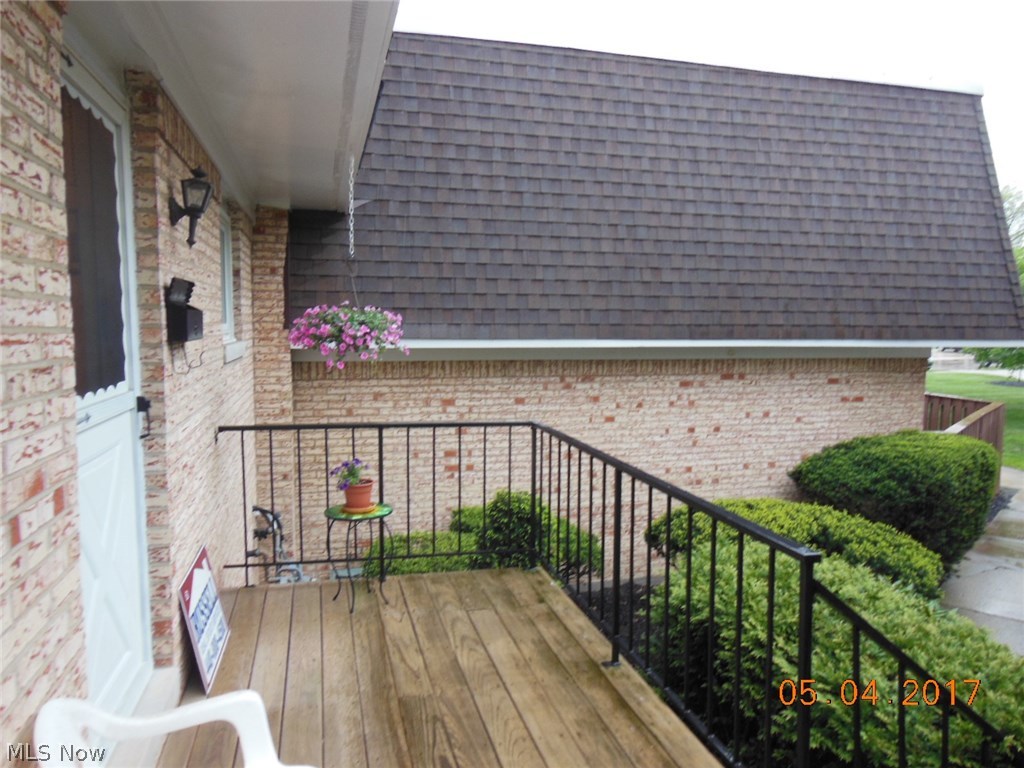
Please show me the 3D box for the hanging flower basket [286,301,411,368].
[{"bbox_3d":[-0.934,-0.271,4.223,0.660,0.390,0.640,-1,4,-15],"label":"hanging flower basket"}]

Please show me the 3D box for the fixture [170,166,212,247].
[{"bbox_3d":[-1.272,-0.707,2.957,0.155,0.315,0.125,-1,4,-15],"label":"fixture"}]

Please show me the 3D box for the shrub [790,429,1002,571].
[{"bbox_3d":[3.948,1.241,7.623,2.150,1.470,1.250,-1,4,-15],"label":"shrub"}]

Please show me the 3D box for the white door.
[{"bbox_3d":[-1.243,0.080,2.200,0.060,2.010,0.920,-1,4,-15],"label":"white door"}]

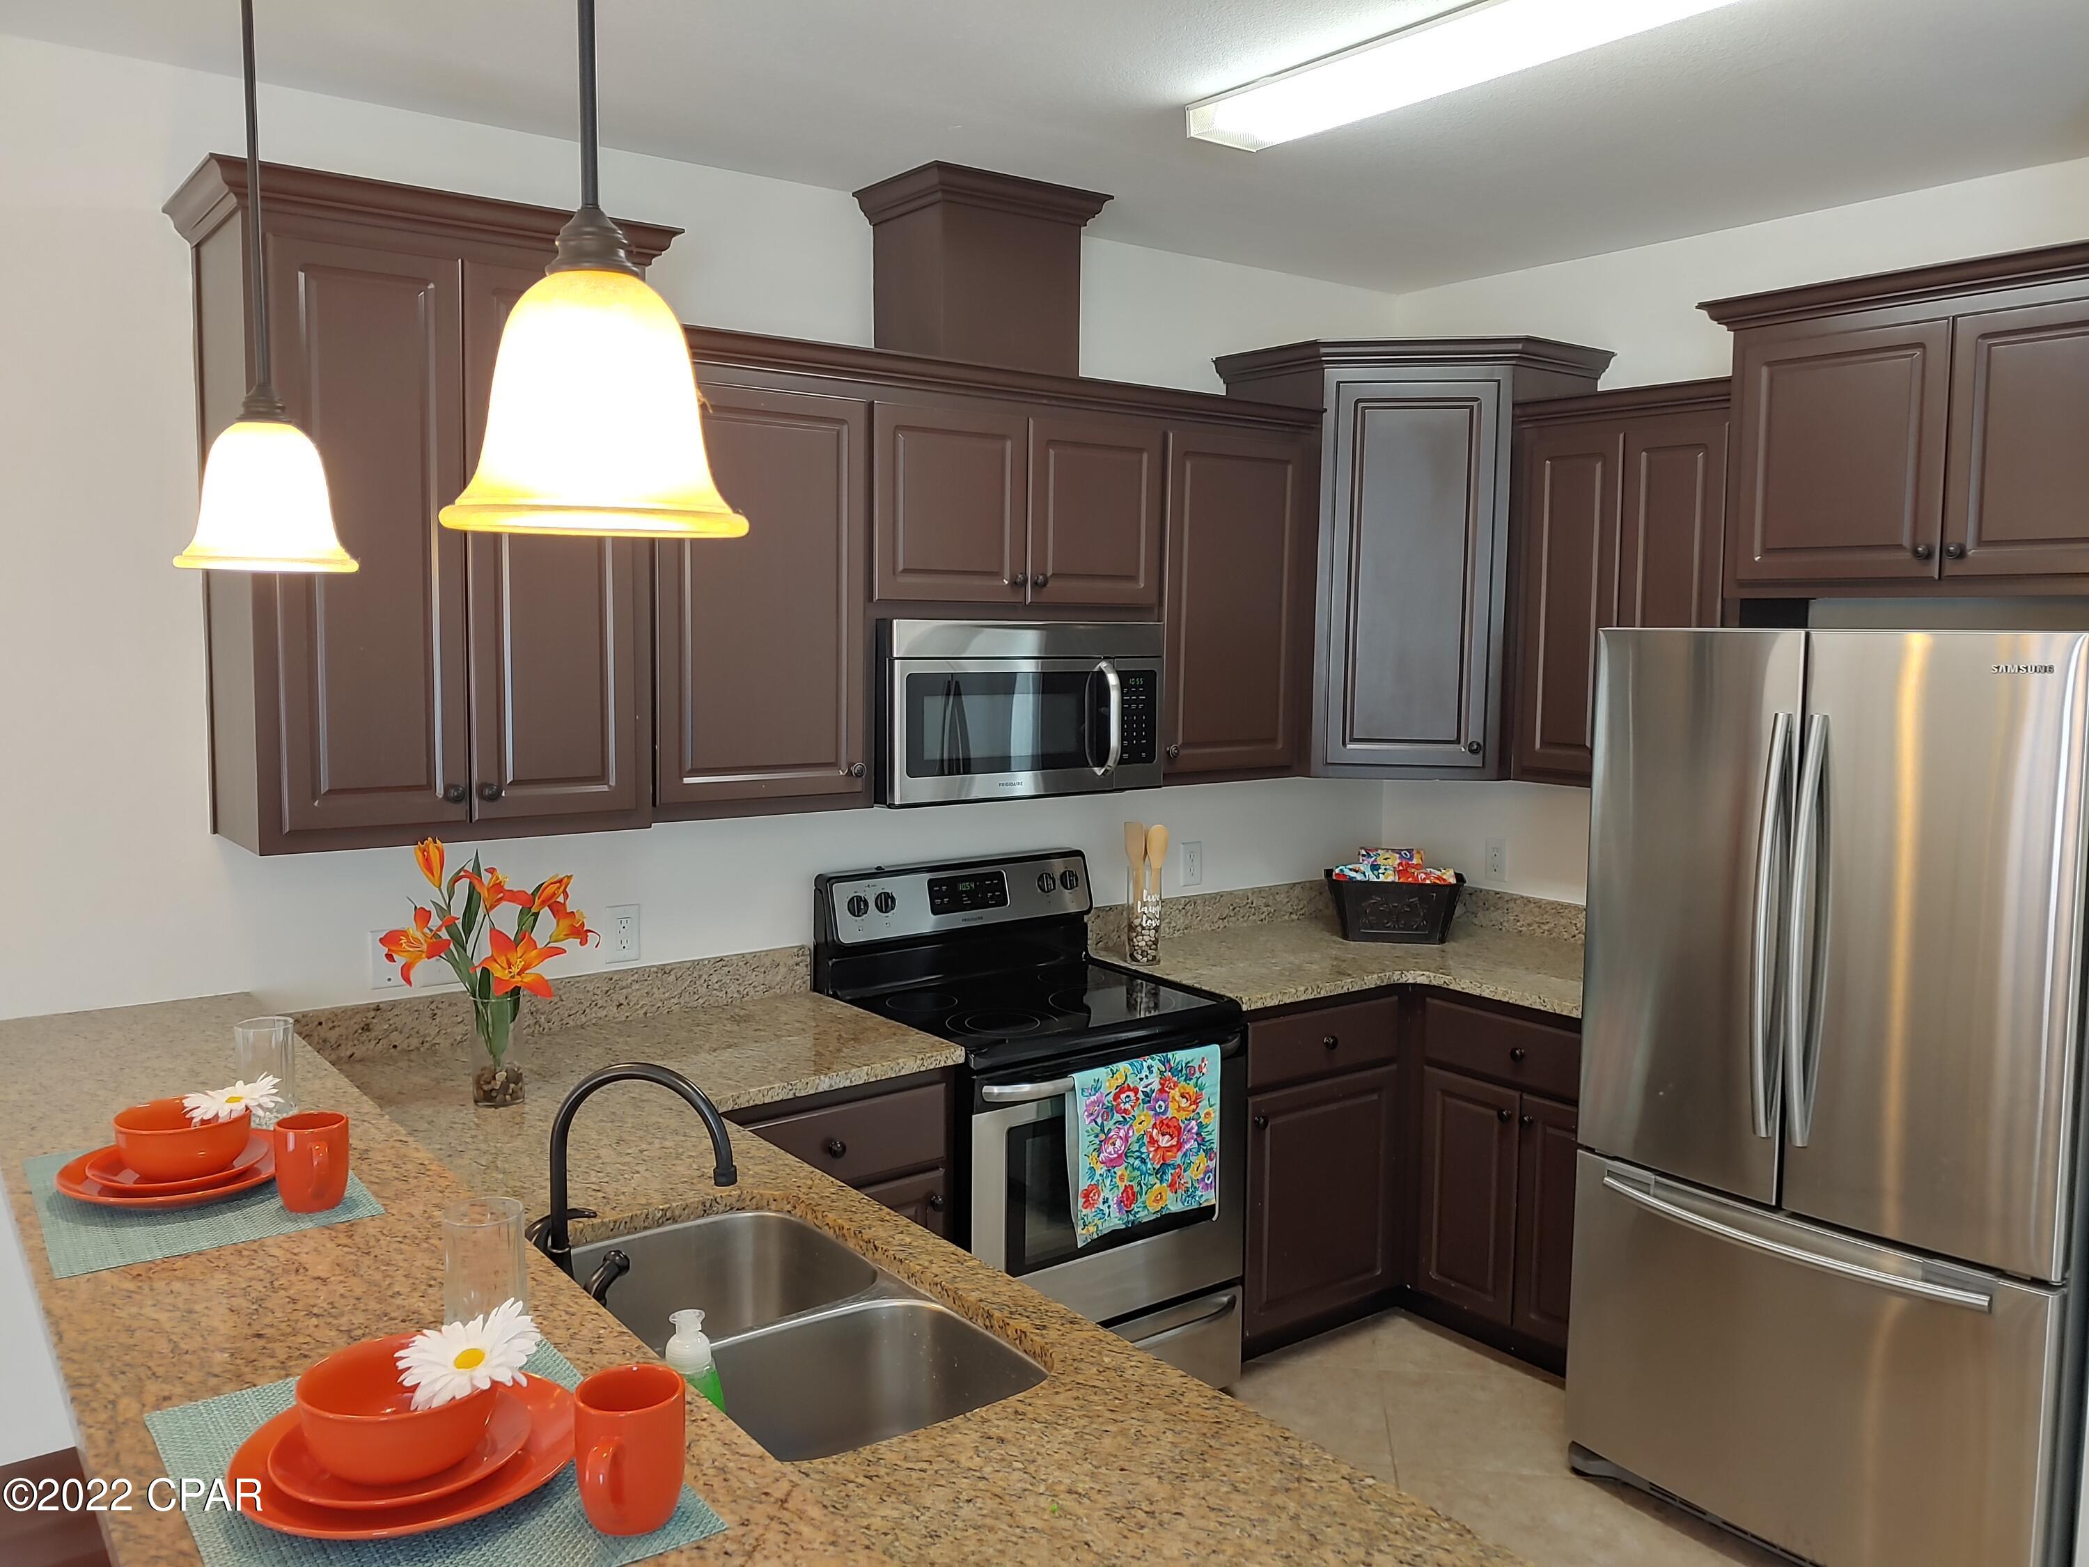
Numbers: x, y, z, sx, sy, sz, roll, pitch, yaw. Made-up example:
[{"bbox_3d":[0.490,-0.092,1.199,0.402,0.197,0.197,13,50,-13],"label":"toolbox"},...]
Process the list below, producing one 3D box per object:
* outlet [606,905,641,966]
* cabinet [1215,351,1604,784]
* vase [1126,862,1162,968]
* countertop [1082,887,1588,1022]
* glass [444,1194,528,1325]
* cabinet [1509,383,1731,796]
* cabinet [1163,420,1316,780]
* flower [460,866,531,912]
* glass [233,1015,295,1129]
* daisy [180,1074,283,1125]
[{"bbox_3d":[-0.881,0.317,3.164,0.071,0.116,0.008,-4,7,-38],"label":"outlet"},{"bbox_3d":[0.990,-0.595,4.202,1.000,1.105,0.760,1,5,7],"label":"cabinet"},{"bbox_3d":[0.252,0.332,3.828,0.085,0.250,0.085,1,6,4],"label":"vase"},{"bbox_3d":[0.939,0.423,3.837,1.241,0.136,1.275,-4,7,-37],"label":"countertop"},{"bbox_3d":[-0.520,0.466,1.403,0.071,0.140,0.071,-2,6,-21],"label":"glass"},{"bbox_3d":[1.512,-0.458,3.734,0.351,0.935,0.594,-4,7,-37],"label":"cabinet"},{"bbox_3d":[0.396,-0.456,3.923,0.570,0.870,0.341,-4,7,-37],"label":"cabinet"},{"bbox_3d":[-0.974,0.187,2.680,0.090,0.080,0.110,3,6,26],"label":"flower"},{"bbox_3d":[-1.061,0.397,2.059,0.071,0.140,0.071,-3,6,-28],"label":"glass"},{"bbox_3d":[-0.973,0.379,1.808,0.110,0.030,0.110,7,22,34],"label":"daisy"}]

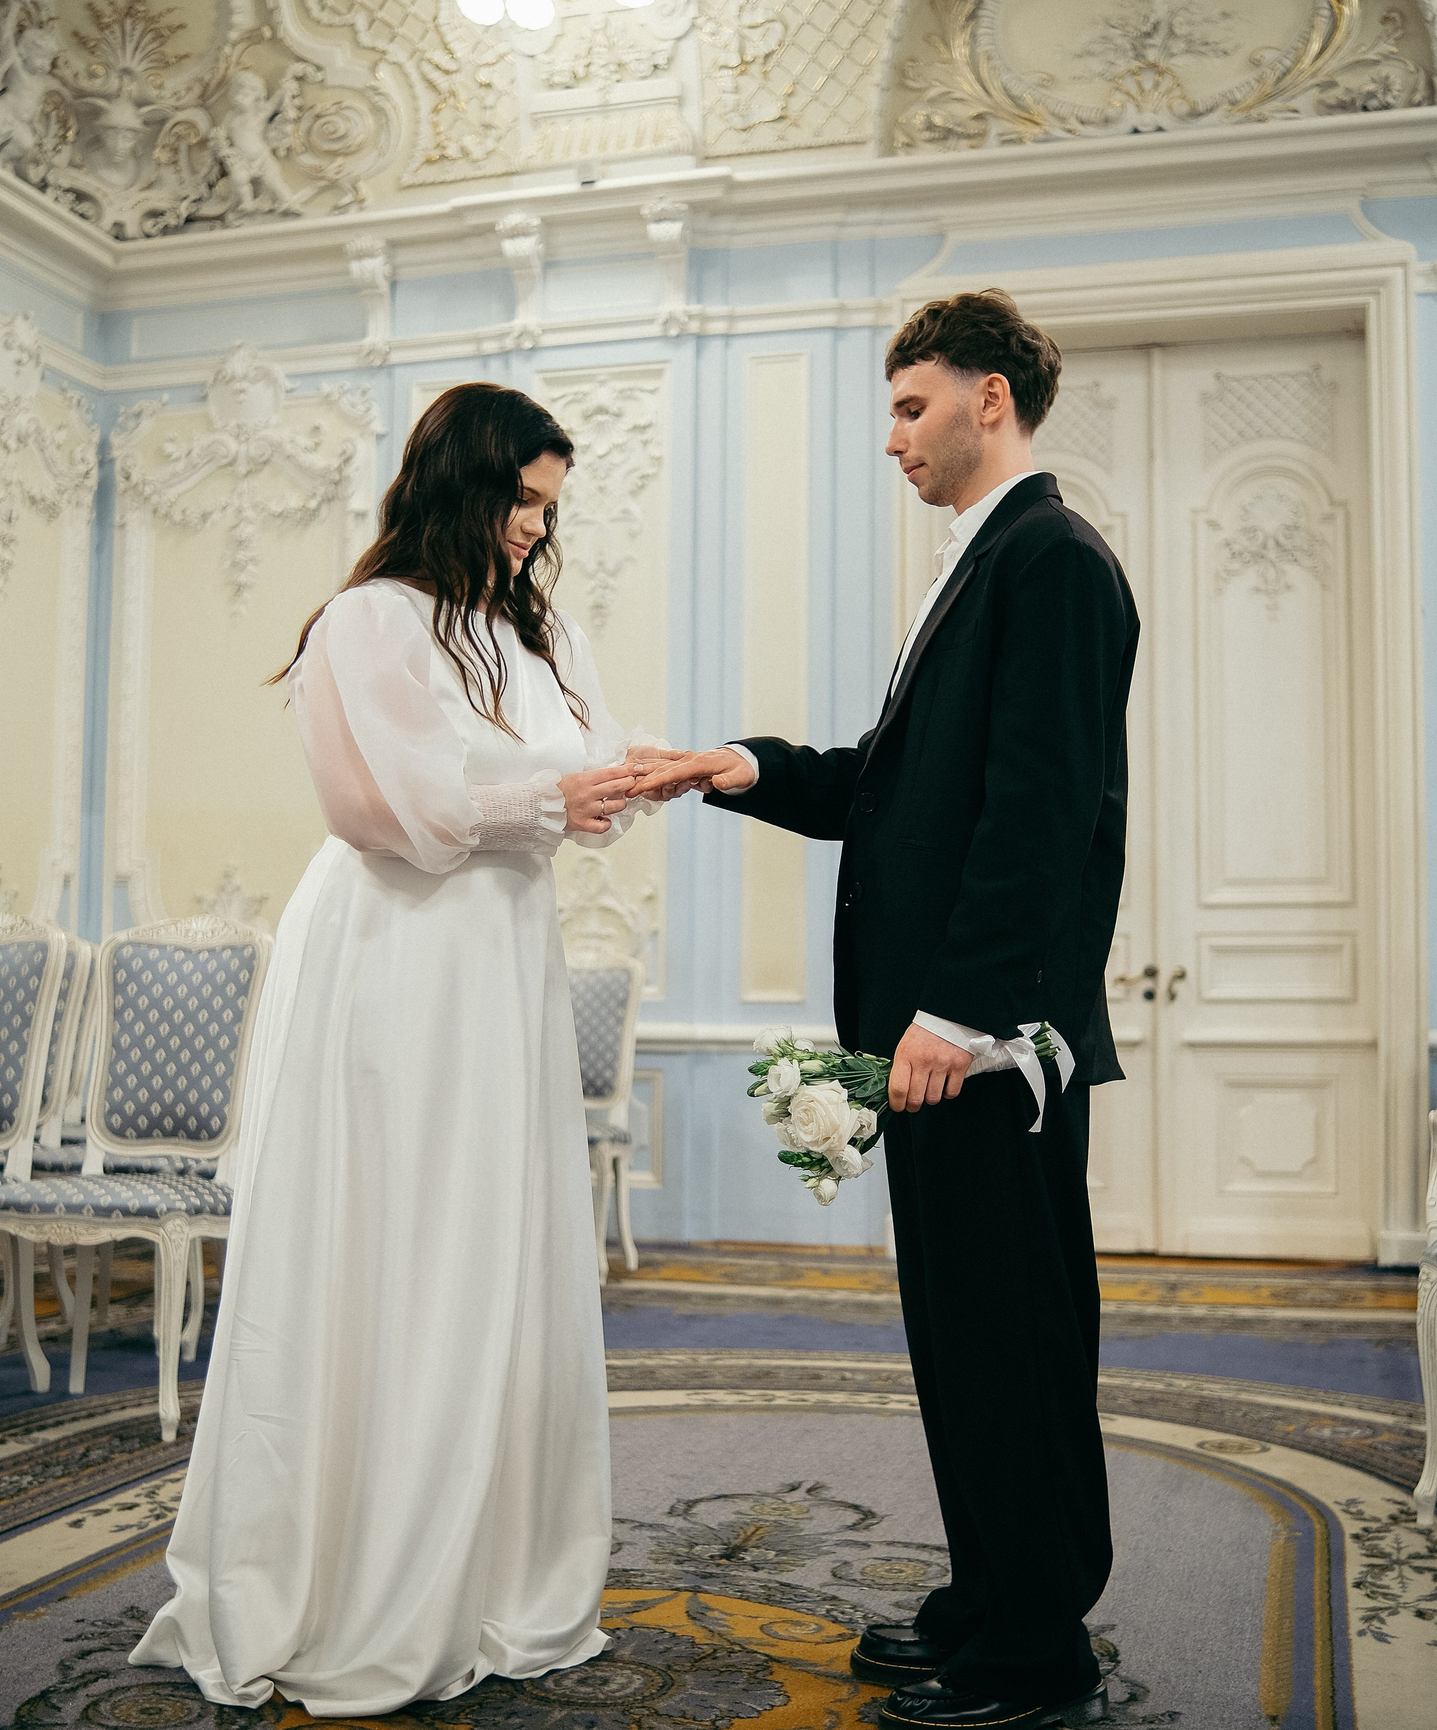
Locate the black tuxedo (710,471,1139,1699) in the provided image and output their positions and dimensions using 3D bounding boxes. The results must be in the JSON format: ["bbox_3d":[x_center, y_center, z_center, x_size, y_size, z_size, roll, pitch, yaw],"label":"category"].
[{"bbox_3d":[0.264,0.253,2.689,0.560,1.530,0.530,1,-4,-10],"label":"black tuxedo"}]

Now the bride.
[{"bbox_3d":[-0.422,0.192,2.823,0.650,1.710,0.600,-3,-5,38],"label":"bride"}]

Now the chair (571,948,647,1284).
[{"bbox_3d":[-0.545,0.832,7.038,0.520,1.060,0.580,-1,-4,16],"label":"chair"}]

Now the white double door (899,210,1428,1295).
[{"bbox_3d":[1.633,-0.423,7.832,1.898,3.720,0.220,-1,-4,16],"label":"white double door"}]

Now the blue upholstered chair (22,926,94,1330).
[{"bbox_3d":[-2.026,0.714,5.635,0.520,1.060,0.580,-1,-4,16],"label":"blue upholstered chair"}]

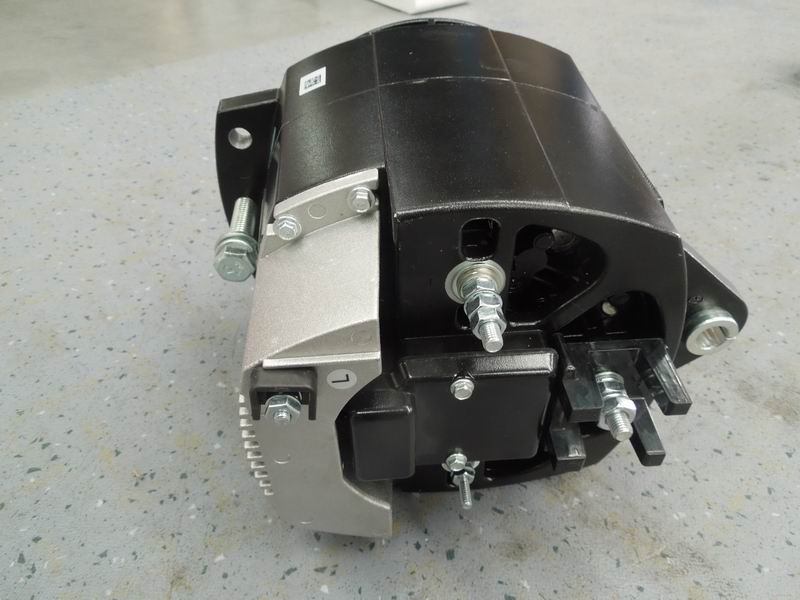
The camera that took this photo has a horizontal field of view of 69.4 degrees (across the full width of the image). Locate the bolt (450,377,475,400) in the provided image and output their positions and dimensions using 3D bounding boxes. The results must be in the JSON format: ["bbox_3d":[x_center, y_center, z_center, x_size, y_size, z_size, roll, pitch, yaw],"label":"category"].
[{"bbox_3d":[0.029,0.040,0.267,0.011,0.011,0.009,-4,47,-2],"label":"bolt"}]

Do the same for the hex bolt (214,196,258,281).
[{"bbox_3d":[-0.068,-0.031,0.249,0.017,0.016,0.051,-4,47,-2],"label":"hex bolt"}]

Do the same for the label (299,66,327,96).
[{"bbox_3d":[-0.048,-0.119,0.316,0.015,0.001,0.020,-18,45,13],"label":"label"}]

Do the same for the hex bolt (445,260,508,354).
[{"bbox_3d":[0.034,0.005,0.234,0.025,0.025,0.038,-4,47,-2],"label":"hex bolt"}]

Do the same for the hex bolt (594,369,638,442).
[{"bbox_3d":[0.094,0.046,0.254,0.016,0.016,0.034,-4,47,-2],"label":"hex bolt"}]

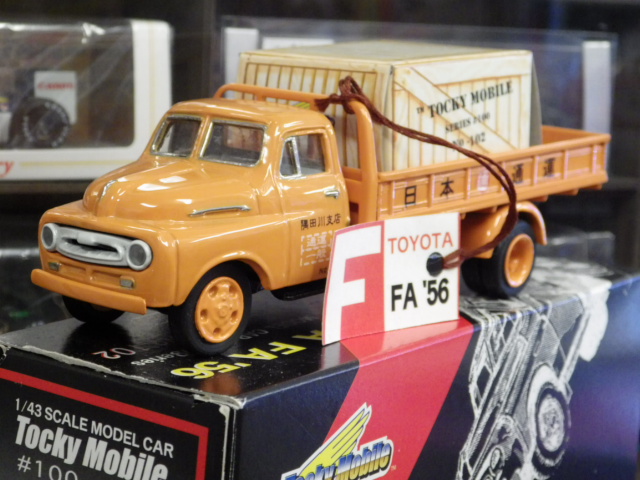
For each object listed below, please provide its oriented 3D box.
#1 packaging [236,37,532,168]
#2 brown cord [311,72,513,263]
[{"bbox_3d":[0.018,-0.030,0.400,0.047,0.033,0.057,11,15,41],"label":"packaging"},{"bbox_3d":[0.024,-0.018,0.382,0.022,0.046,0.056,11,15,41],"label":"brown cord"}]

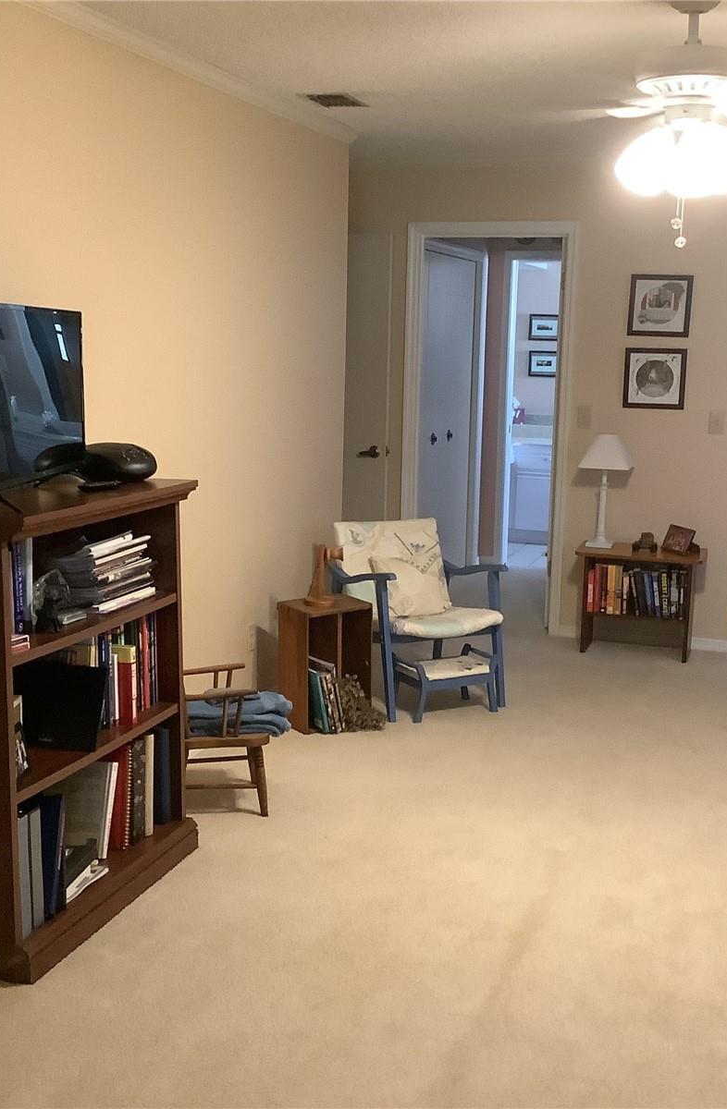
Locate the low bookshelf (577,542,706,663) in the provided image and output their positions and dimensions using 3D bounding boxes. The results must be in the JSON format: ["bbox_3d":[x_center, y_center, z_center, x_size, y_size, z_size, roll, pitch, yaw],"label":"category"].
[{"bbox_3d":[1.400,0.234,6.716,0.605,0.513,0.335,5,10,19],"label":"low bookshelf"}]

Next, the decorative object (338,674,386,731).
[{"bbox_3d":[-0.008,0.586,5.263,0.172,0.200,0.155,-4,11,-32],"label":"decorative object"}]

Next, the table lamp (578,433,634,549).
[{"bbox_3d":[1.224,-0.323,6.735,0.250,0.578,0.245,5,10,19],"label":"table lamp"}]

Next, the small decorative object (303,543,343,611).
[{"bbox_3d":[-0.153,0.077,5.229,0.138,0.243,0.106,6,10,24],"label":"small decorative object"}]

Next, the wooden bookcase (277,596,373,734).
[{"bbox_3d":[-0.153,0.438,5.258,0.295,0.487,0.240,-4,11,-32],"label":"wooden bookcase"}]

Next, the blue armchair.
[{"bbox_3d":[0.222,0.251,5.670,0.565,0.745,0.620,-4,10,-29],"label":"blue armchair"}]

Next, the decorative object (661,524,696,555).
[{"bbox_3d":[1.578,-0.076,6.637,0.085,0.135,0.175,-4,11,-33],"label":"decorative object"}]

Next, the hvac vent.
[{"bbox_3d":[-0.104,-1.664,4.866,0.175,0.018,0.275,5,10,19],"label":"hvac vent"}]

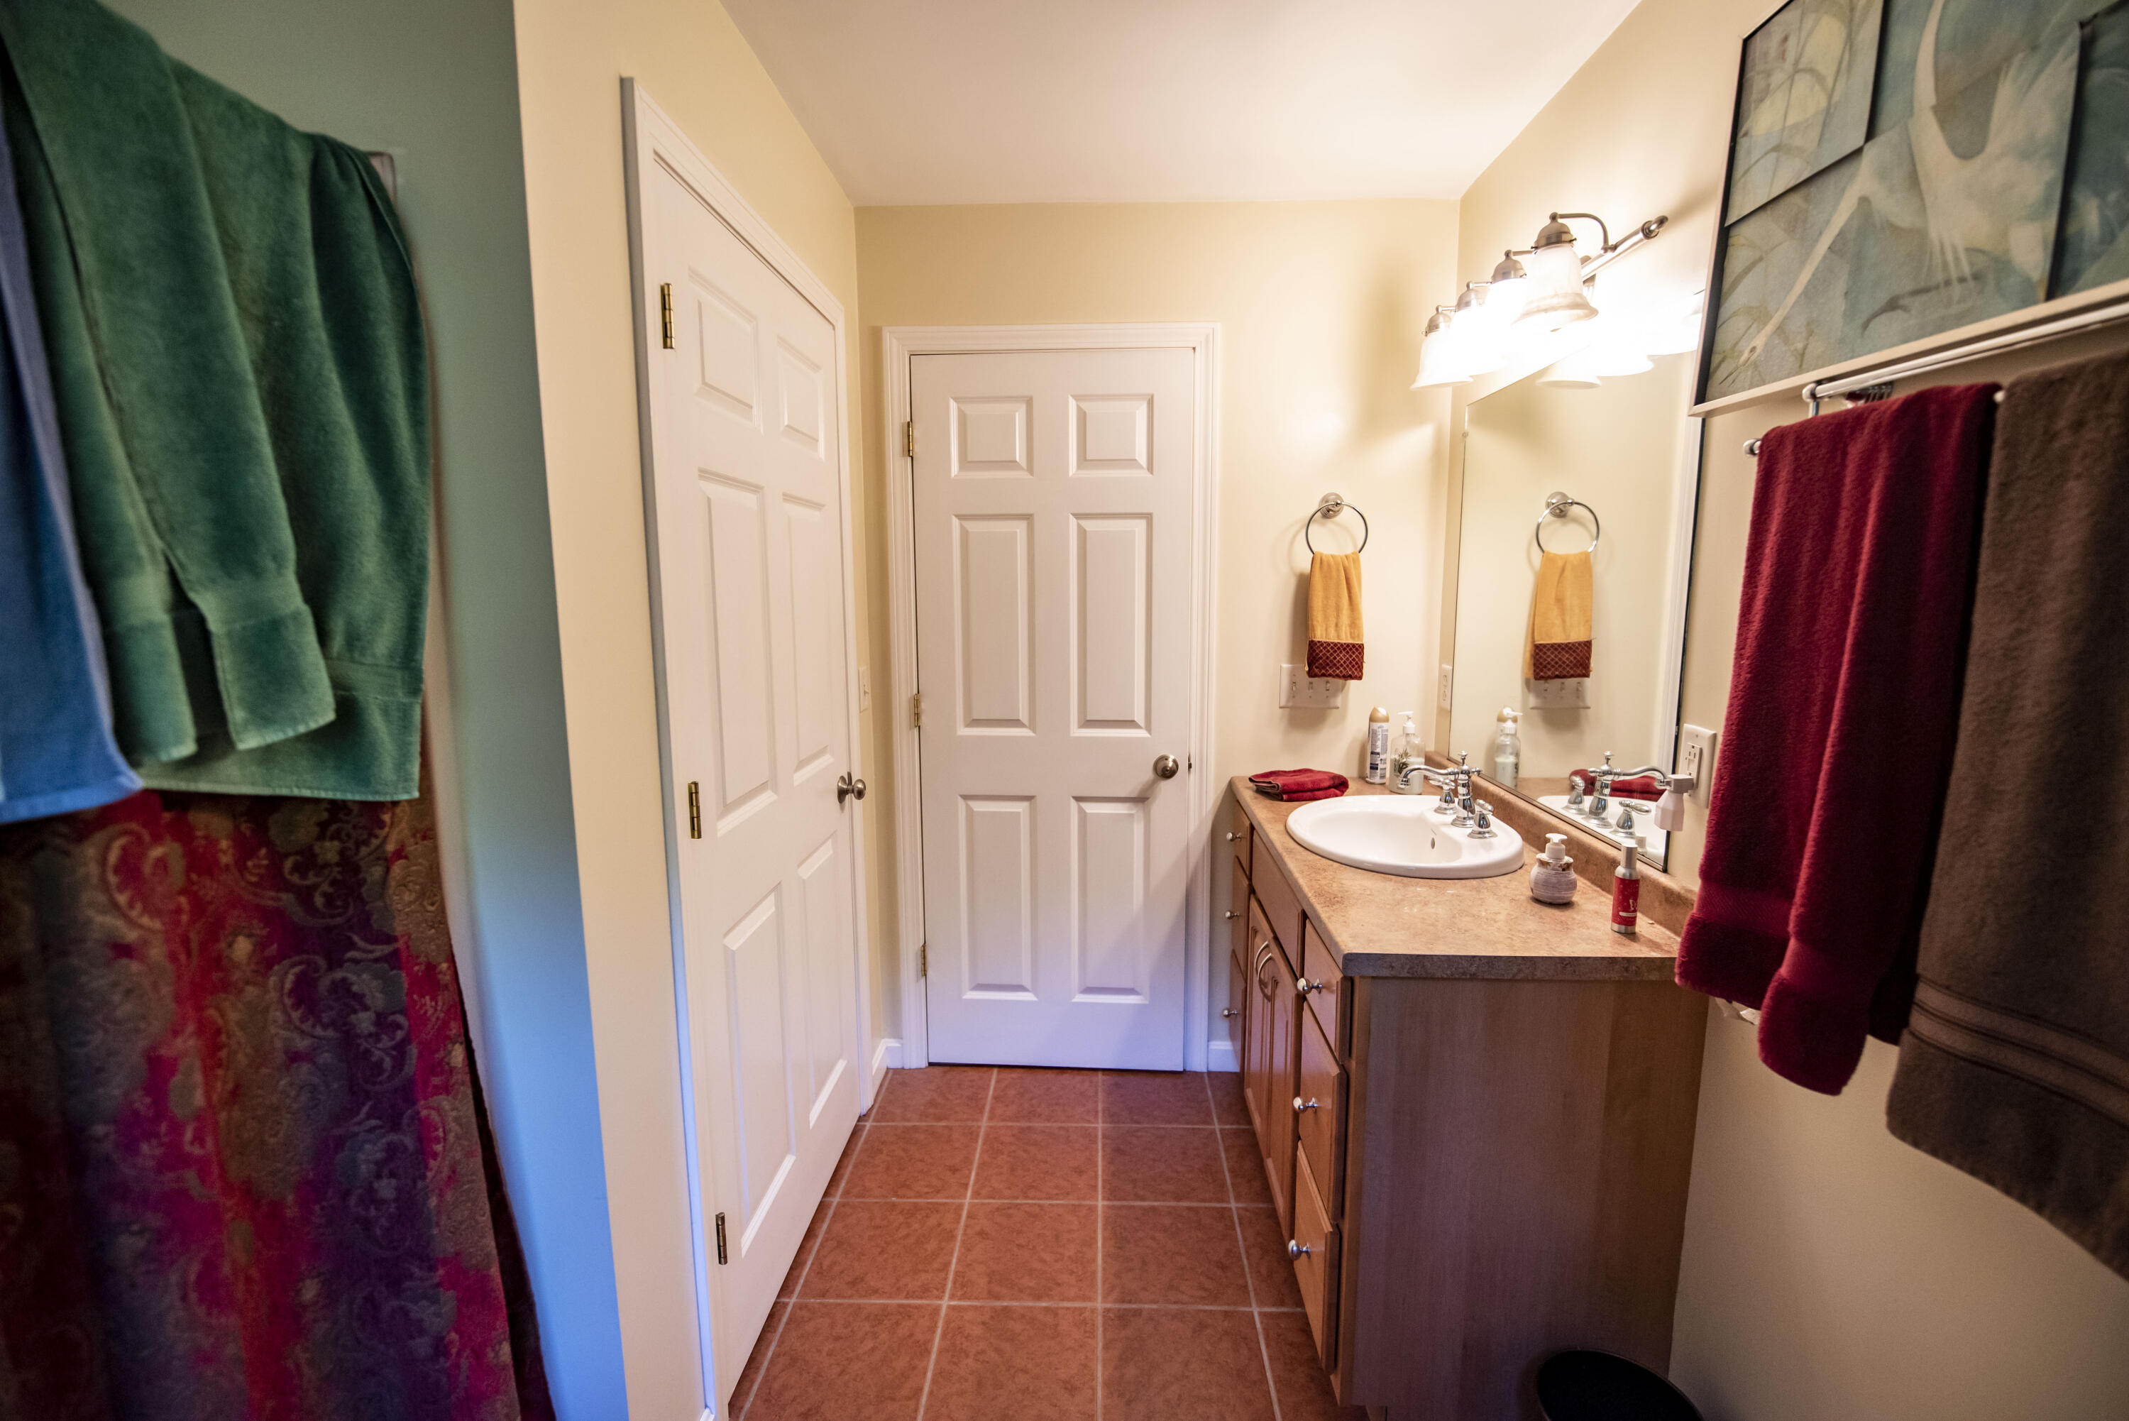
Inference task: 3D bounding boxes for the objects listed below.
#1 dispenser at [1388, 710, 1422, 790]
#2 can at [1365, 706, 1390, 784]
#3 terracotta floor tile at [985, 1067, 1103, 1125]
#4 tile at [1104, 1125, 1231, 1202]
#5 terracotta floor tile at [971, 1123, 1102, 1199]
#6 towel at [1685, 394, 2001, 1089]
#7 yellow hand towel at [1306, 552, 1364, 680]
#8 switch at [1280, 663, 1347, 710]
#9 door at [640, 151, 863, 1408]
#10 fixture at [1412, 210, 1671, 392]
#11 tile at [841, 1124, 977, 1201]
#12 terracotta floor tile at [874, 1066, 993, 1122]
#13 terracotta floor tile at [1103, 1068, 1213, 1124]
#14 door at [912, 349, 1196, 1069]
[{"bbox_3d":[0.896,0.112,2.320,0.068,0.212,0.086,-4,8,-28],"label":"dispenser"},{"bbox_3d":[0.853,0.093,2.410,0.053,0.207,0.053,0,7,2],"label":"can"},{"bbox_3d":[-0.055,1.094,2.509,0.302,0.010,0.280,0,8,2],"label":"terracotta floor tile"},{"bbox_3d":[0.240,1.124,2.190,0.301,0.010,0.301,0,7,2],"label":"tile"},{"bbox_3d":[-0.065,1.124,2.201,0.301,0.010,0.301,0,7,2],"label":"terracotta floor tile"},{"bbox_3d":[0.812,0.030,0.970,0.110,0.690,0.295,0,8,2],"label":"towel"},{"bbox_3d":[0.723,-0.252,2.370,0.151,0.340,0.055,0,7,2],"label":"yellow hand towel"},{"bbox_3d":[0.678,-0.066,2.451,0.163,0.118,0.012,0,7,2],"label":"switch"},{"bbox_3d":[-0.585,0.149,1.834,0.036,2.030,0.856,0,8,3],"label":"door"},{"bbox_3d":[0.897,-0.802,1.794,0.222,0.190,0.860,0,8,2],"label":"fixture"},{"bbox_3d":[-0.373,1.132,2.230,0.302,0.010,0.302,0,8,2],"label":"tile"},{"bbox_3d":[-0.363,1.094,2.520,0.302,0.010,0.280,0,8,2],"label":"terracotta floor tile"},{"bbox_3d":[0.251,1.087,2.485,0.301,0.010,0.290,0,7,2],"label":"terracotta floor tile"},{"bbox_3d":[-0.028,0.046,2.515,0.752,2.027,0.042,0,7,2],"label":"door"}]

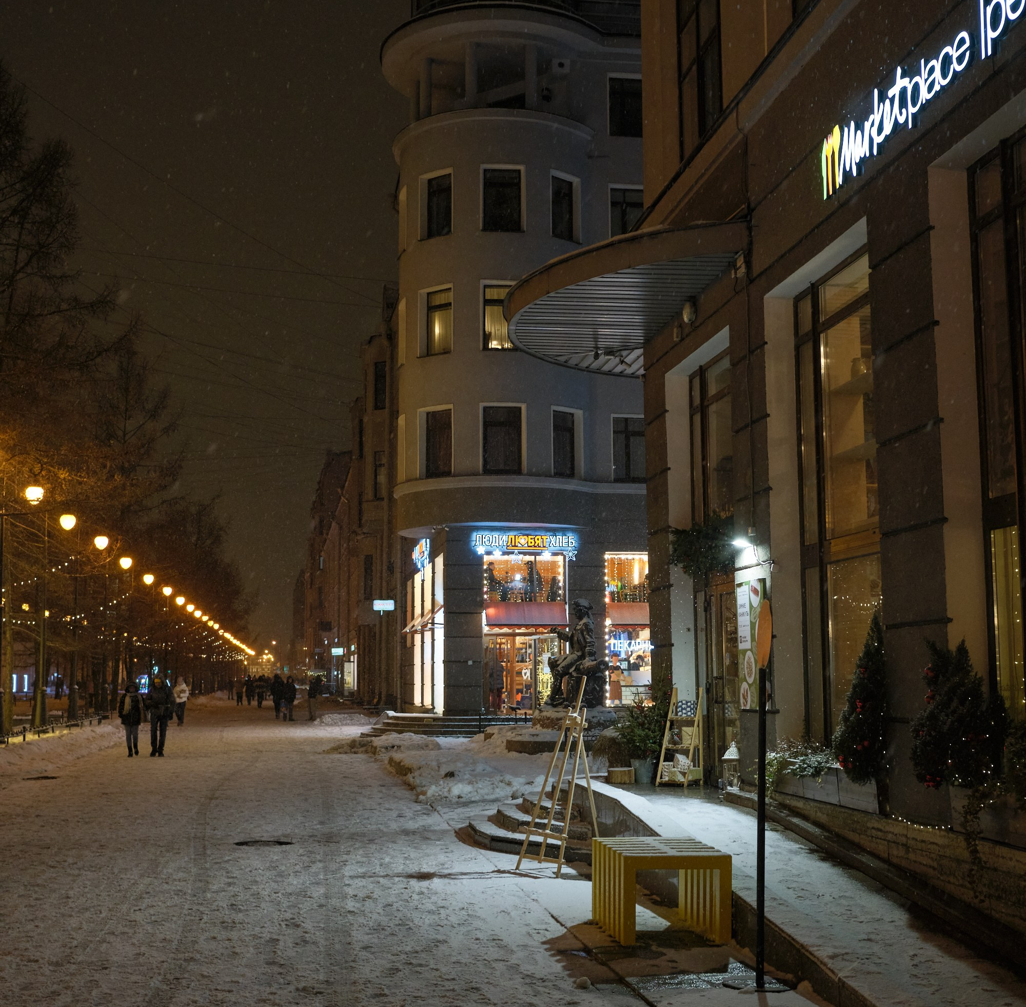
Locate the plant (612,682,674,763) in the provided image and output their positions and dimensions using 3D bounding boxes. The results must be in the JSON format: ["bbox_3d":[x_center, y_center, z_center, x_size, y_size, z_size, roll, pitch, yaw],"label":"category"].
[{"bbox_3d":[1.419,2.413,16.500,0.600,0.870,0.600,1,-7,-8],"label":"plant"}]

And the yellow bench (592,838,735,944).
[{"bbox_3d":[0.970,2.538,9.859,0.704,0.545,1.012,1,-7,-7],"label":"yellow bench"}]

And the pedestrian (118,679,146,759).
[{"bbox_3d":[-8.169,4.626,32.118,0.510,1.610,0.400,1,-7,-8],"label":"pedestrian"}]

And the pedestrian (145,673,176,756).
[{"bbox_3d":[-7.554,4.551,32.139,0.570,1.765,0.420,1,-7,-8],"label":"pedestrian"}]

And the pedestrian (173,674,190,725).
[{"bbox_3d":[-11.343,6.787,51.301,0.500,1.680,0.400,1,-7,-8],"label":"pedestrian"}]

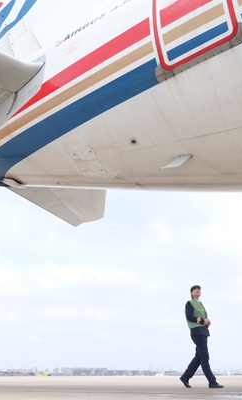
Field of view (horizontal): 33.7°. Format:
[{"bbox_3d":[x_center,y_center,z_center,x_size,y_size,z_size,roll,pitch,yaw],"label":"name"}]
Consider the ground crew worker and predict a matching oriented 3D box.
[{"bbox_3d":[1.338,2.333,6.940,0.700,1.690,0.500,-9,-25,20],"label":"ground crew worker"}]

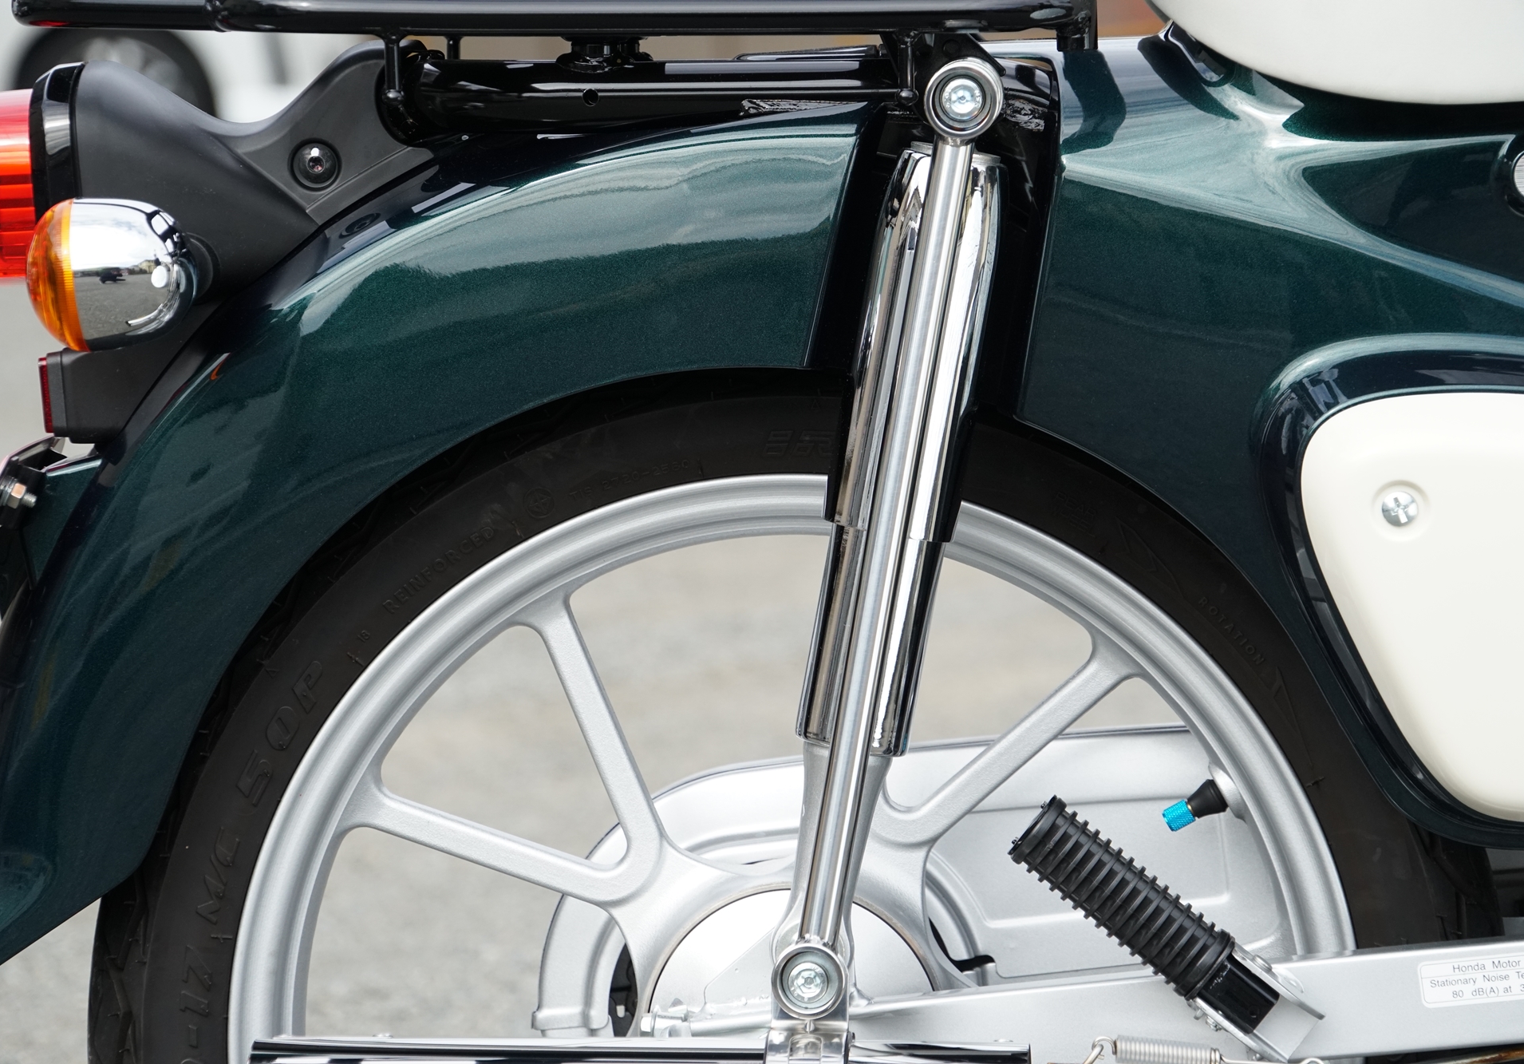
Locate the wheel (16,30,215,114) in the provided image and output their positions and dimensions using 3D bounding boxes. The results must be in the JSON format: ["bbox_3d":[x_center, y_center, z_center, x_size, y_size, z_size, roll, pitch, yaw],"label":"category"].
[{"bbox_3d":[-1.997,-1.291,21.500,0.620,0.620,0.200,0,5,-3],"label":"wheel"}]

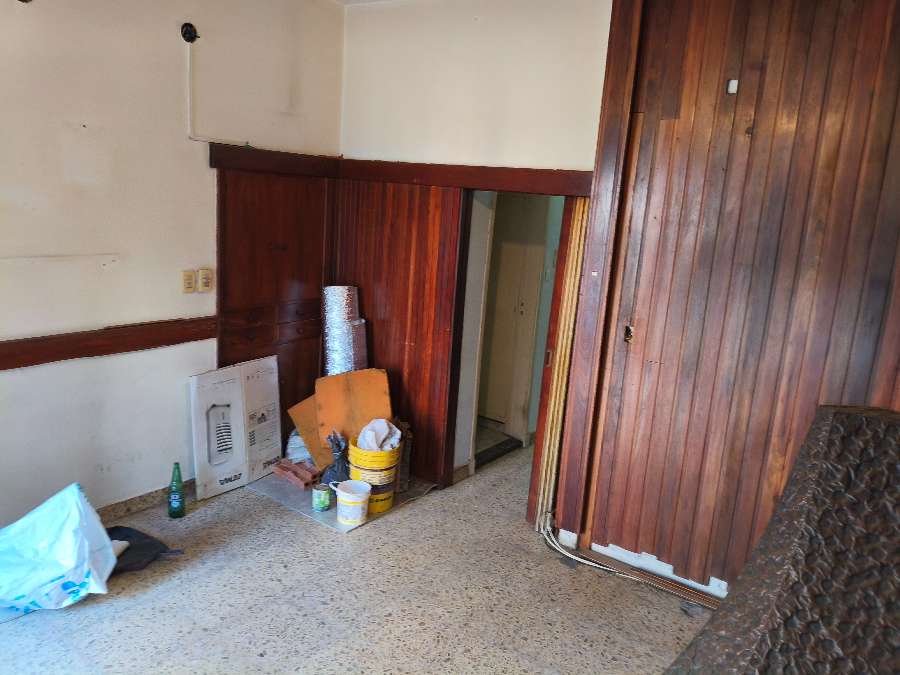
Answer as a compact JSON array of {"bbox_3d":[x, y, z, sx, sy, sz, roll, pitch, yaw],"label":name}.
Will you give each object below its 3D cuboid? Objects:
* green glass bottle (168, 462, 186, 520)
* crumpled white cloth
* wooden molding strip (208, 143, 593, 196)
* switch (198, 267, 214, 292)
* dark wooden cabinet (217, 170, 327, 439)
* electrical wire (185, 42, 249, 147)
[{"bbox_3d":[-1.488,0.820,3.664,0.088,0.296,0.088,12,14,35],"label":"green glass bottle"},{"bbox_3d":[-0.389,0.569,3.855,0.235,0.190,0.220,12,14,35],"label":"crumpled white cloth"},{"bbox_3d":[-0.292,-0.887,3.560,1.804,0.140,0.986,12,14,35],"label":"wooden molding strip"},{"bbox_3d":[-1.362,-0.320,3.792,0.020,0.128,0.080,12,14,35],"label":"switch"},{"bbox_3d":[-1.125,-0.096,4.005,0.280,1.703,0.782,12,14,33],"label":"dark wooden cabinet"},{"bbox_3d":[-1.244,-1.301,3.659,0.020,0.487,0.397,12,14,35],"label":"electrical wire"}]

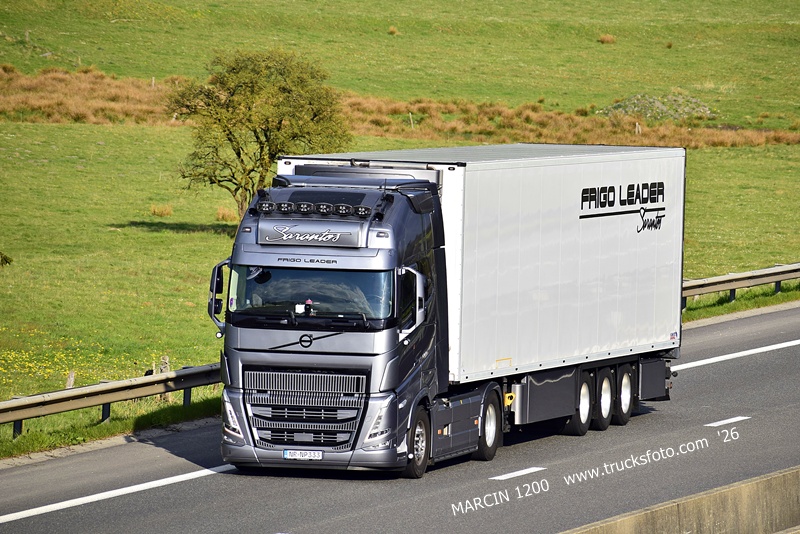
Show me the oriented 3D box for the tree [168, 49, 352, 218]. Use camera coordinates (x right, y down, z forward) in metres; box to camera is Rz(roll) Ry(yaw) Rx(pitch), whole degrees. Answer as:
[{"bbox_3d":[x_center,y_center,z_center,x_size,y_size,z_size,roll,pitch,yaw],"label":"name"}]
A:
[{"bbox_3d":[-4.044,-3.667,203.000,5.305,5.305,4.987,1,2,0],"label":"tree"}]

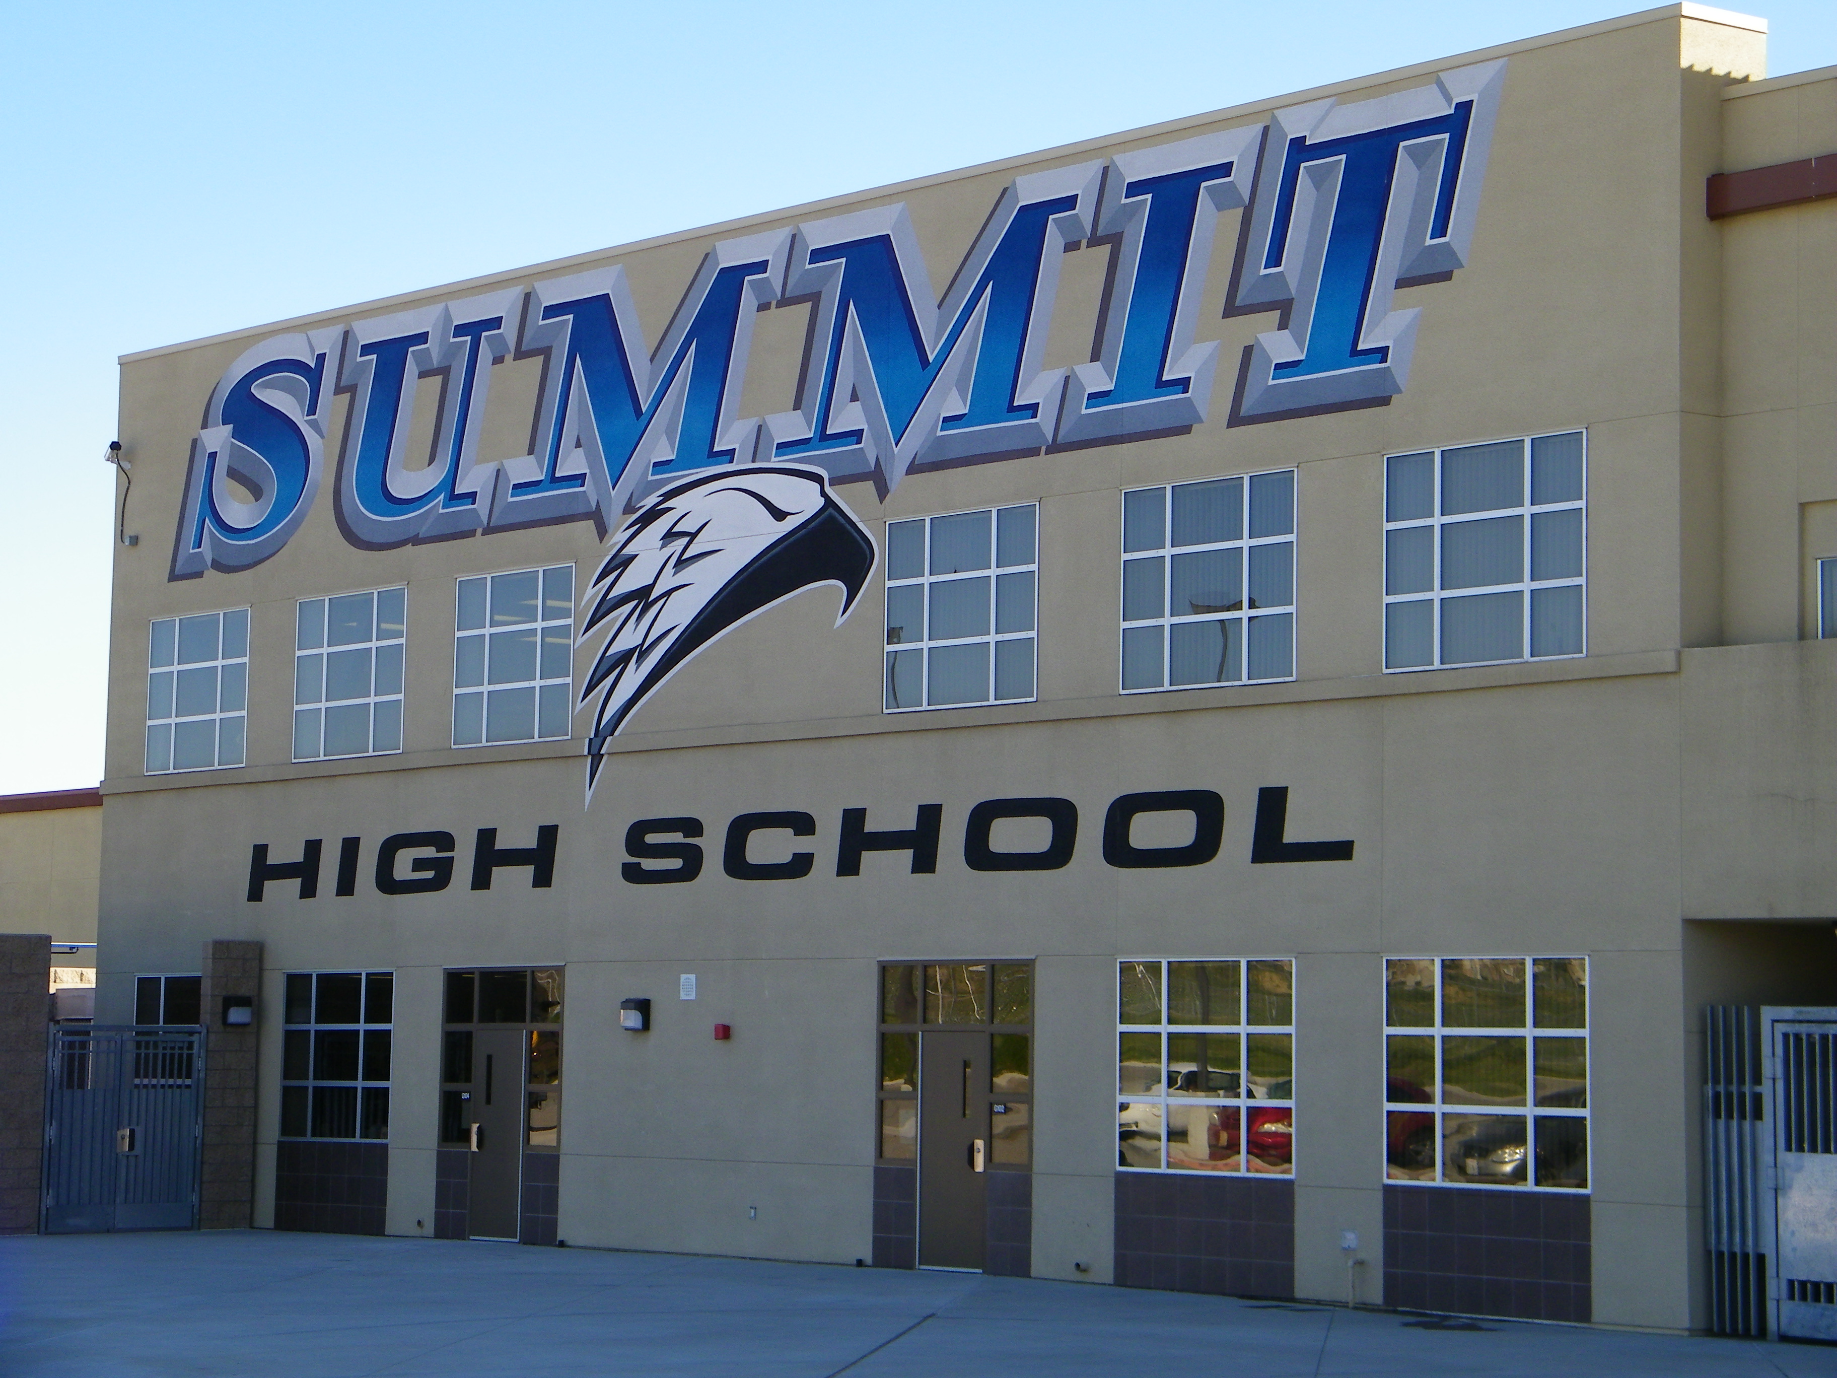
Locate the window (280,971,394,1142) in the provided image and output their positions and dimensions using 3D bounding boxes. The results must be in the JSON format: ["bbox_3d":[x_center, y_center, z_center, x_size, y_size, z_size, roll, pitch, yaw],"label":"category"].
[{"bbox_3d":[-6.238,3.962,45.729,0.100,1.814,2.115,5,-7,-41],"label":"window"}]

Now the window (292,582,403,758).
[{"bbox_3d":[-6.139,-0.134,46.060,0.100,1.774,2.115,5,-7,-41],"label":"window"}]

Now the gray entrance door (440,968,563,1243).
[{"bbox_3d":[-4.245,4.246,43.410,0.120,2.792,2.131,5,-7,-41],"label":"gray entrance door"}]

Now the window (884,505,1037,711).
[{"bbox_3d":[0.411,-0.710,38.564,0.100,1.774,2.115,5,-7,-41],"label":"window"}]

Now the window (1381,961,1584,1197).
[{"bbox_3d":[4.491,3.019,33.451,0.100,1.814,2.115,5,-7,-41],"label":"window"}]

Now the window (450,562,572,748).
[{"bbox_3d":[-4.146,-0.309,43.778,0.100,1.774,2.115,5,-7,-41],"label":"window"}]

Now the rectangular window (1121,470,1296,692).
[{"bbox_3d":[2.491,-0.893,36.184,0.100,1.774,2.115,5,-7,-41],"label":"rectangular window"}]

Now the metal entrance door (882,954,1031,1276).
[{"bbox_3d":[0.346,3.841,38.157,0.120,2.789,2.131,5,-7,-41],"label":"metal entrance door"}]

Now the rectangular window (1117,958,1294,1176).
[{"bbox_3d":[2.441,3.199,35.797,0.100,1.814,2.115,5,-7,-41],"label":"rectangular window"}]

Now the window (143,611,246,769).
[{"bbox_3d":[-8.185,0.046,48.401,0.100,1.774,2.115,5,-7,-41],"label":"window"}]

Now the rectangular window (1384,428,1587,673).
[{"bbox_3d":[4.531,-1.072,33.850,0.100,1.774,2.115,5,-7,-41],"label":"rectangular window"}]

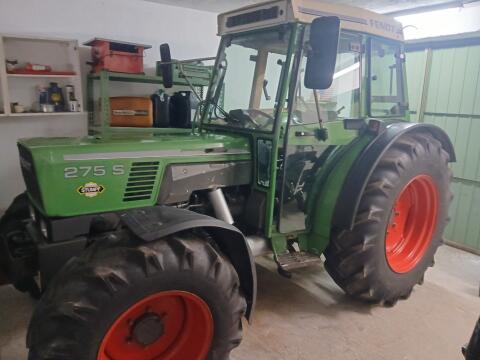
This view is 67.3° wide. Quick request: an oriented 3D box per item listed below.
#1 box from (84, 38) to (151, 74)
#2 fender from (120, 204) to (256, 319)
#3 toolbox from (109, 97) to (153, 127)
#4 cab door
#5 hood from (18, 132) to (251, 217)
[{"bbox_3d":[-1.264,-1.247,3.718,0.540,0.285,0.500,-7,15,-32],"label":"box"},{"bbox_3d":[-0.264,0.530,2.071,0.696,0.755,0.343,-8,16,-37],"label":"fender"},{"bbox_3d":[-1.158,-0.700,3.676,0.455,0.290,0.260,-7,15,-32],"label":"toolbox"},{"bbox_3d":[0.666,-0.371,2.845,0.892,1.519,0.078,-8,16,-37],"label":"cab door"},{"bbox_3d":[-0.659,-0.118,2.498,1.450,0.387,0.578,-8,16,-37],"label":"hood"}]

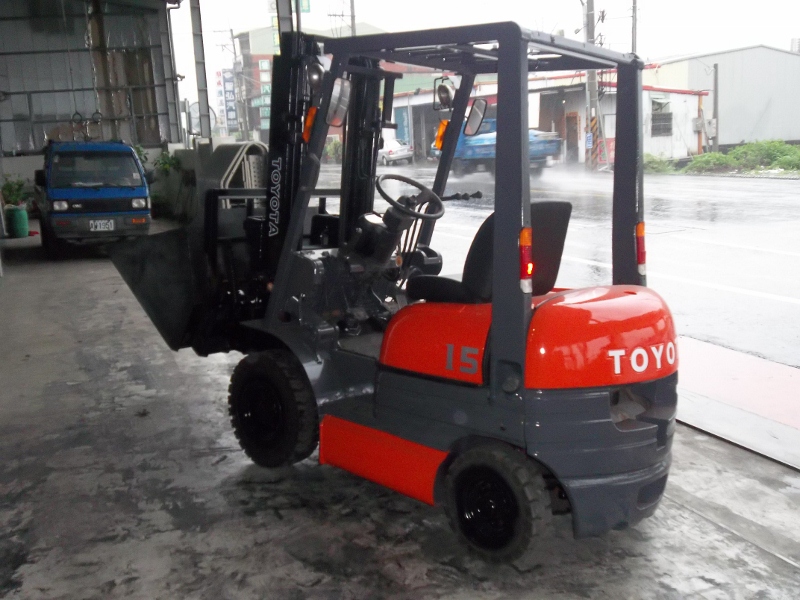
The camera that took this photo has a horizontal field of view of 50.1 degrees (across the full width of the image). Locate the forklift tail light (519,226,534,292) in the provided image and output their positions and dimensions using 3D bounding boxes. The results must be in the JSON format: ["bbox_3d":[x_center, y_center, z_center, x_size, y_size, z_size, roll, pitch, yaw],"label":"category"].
[{"bbox_3d":[0.479,-0.148,3.216,0.035,0.248,0.050,4,8,42],"label":"forklift tail light"}]

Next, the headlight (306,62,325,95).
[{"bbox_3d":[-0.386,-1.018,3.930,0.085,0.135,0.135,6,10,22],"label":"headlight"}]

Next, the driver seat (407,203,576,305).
[{"bbox_3d":[0.402,-0.241,3.916,0.600,0.450,0.475,11,12,41],"label":"driver seat"}]

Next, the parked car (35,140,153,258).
[{"bbox_3d":[-5.041,-1.734,13.818,1.400,1.730,3.250,-4,11,-23],"label":"parked car"}]

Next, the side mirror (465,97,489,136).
[{"bbox_3d":[0.403,-0.959,4.515,0.030,0.205,0.105,35,27,34],"label":"side mirror"}]

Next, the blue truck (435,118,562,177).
[{"bbox_3d":[3.205,-5.138,29.000,1.800,2.000,5.000,-9,13,-30],"label":"blue truck"}]

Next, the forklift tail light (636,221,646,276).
[{"bbox_3d":[1.101,-0.233,3.900,0.030,0.245,0.050,4,7,42],"label":"forklift tail light"}]

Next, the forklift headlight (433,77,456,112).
[{"bbox_3d":[0.240,-1.106,4.596,0.125,0.165,0.130,11,12,41],"label":"forklift headlight"}]

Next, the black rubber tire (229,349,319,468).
[{"bbox_3d":[-0.642,0.553,4.359,0.583,0.583,0.168,11,12,41],"label":"black rubber tire"}]

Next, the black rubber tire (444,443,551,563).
[{"bbox_3d":[0.389,0.812,3.446,0.465,0.465,0.132,11,13,42],"label":"black rubber tire"}]

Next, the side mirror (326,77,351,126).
[{"bbox_3d":[-0.273,-0.880,3.790,0.030,0.205,0.098,28,23,37],"label":"side mirror"}]

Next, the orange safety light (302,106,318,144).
[{"bbox_3d":[-0.412,-0.809,3.940,0.042,0.165,0.050,34,27,35],"label":"orange safety light"}]

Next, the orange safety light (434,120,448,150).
[{"bbox_3d":[0.231,-0.894,4.650,0.042,0.165,0.050,34,27,35],"label":"orange safety light"}]

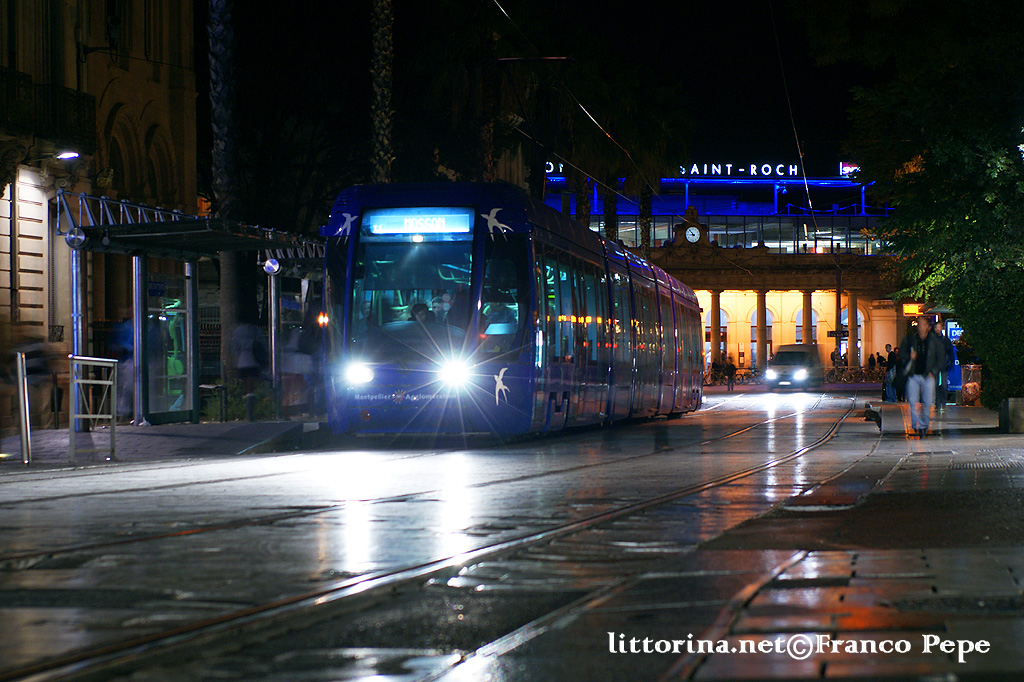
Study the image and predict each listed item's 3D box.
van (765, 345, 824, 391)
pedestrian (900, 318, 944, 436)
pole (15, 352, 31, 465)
[{"bbox_3d":[13.516,1.311,122.000,1.970,2.220,4.900,0,0,14],"label":"van"},{"bbox_3d":[6.033,0.530,37.700,0.600,1.770,0.420,0,0,10],"label":"pedestrian"},{"bbox_3d":[-4.475,0.618,23.500,0.085,1.030,0.085,-3,0,0],"label":"pole"}]

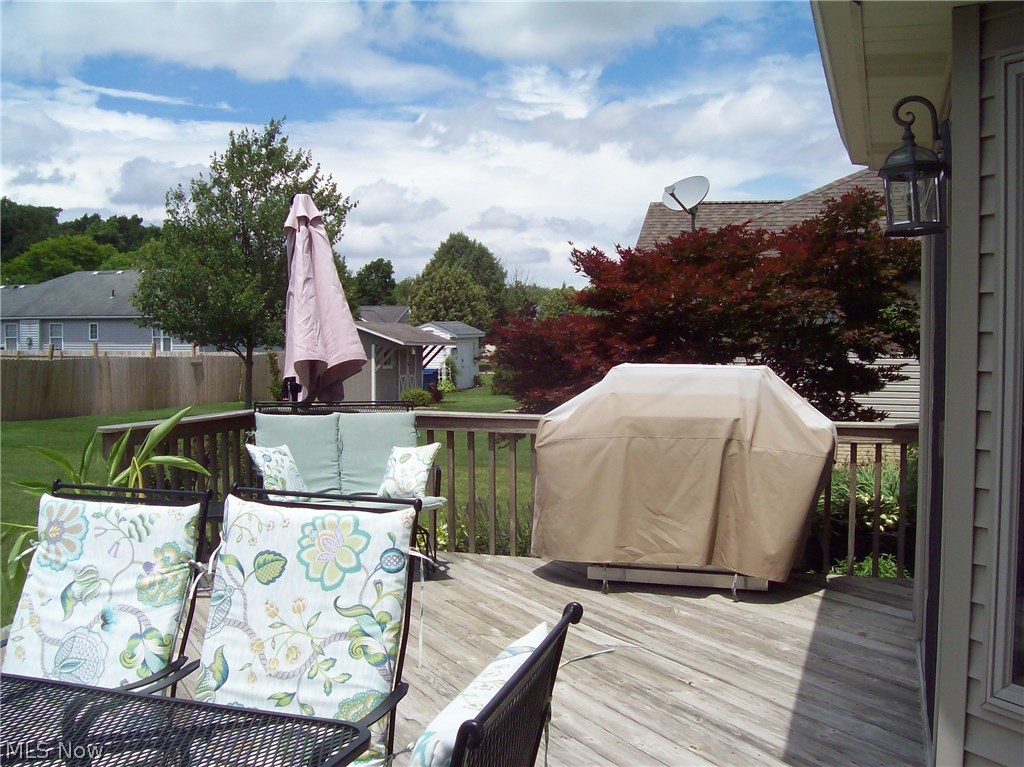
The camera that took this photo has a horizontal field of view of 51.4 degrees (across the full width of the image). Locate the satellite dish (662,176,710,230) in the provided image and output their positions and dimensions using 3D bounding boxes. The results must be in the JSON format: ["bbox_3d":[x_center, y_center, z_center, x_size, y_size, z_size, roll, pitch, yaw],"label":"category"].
[{"bbox_3d":[2.803,-2.867,17.000,0.800,0.950,0.700,2,4,37],"label":"satellite dish"}]

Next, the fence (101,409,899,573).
[{"bbox_3d":[0.016,0.690,6.061,4.450,0.940,1.550,1,3,16],"label":"fence"}]

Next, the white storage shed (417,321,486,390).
[{"bbox_3d":[-2.650,-1.138,42.200,2.300,2.620,3.000,1,3,18],"label":"white storage shed"}]

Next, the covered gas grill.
[{"bbox_3d":[1.021,0.527,6.119,1.700,1.240,0.680,1,3,16],"label":"covered gas grill"}]

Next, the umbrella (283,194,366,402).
[{"bbox_3d":[-1.242,-0.072,7.067,0.550,2.346,0.480,1,3,16],"label":"umbrella"}]

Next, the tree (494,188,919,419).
[{"bbox_3d":[2.175,-0.031,11.000,4.600,4.000,4.200,1,3,16],"label":"tree"}]

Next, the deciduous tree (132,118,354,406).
[{"bbox_3d":[-7.063,-3.078,28.000,5.900,7.800,5.700,0,3,0],"label":"deciduous tree"}]

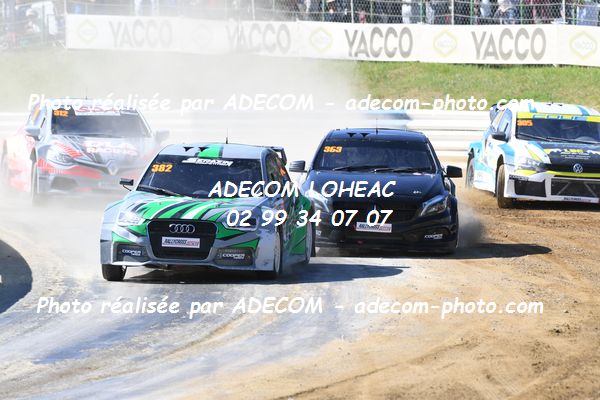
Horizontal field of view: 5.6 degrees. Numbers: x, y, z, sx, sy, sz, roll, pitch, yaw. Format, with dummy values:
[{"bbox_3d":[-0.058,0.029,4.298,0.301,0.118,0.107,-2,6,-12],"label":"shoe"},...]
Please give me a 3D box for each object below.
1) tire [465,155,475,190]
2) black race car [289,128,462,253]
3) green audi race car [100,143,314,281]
[{"bbox_3d":[2.453,-0.332,84.500,0.240,0.640,0.640,0,3,-7],"label":"tire"},{"bbox_3d":[0.855,-0.152,70.416,1.880,1.350,4.300,1,3,1],"label":"black race car"},{"bbox_3d":[-0.929,0.081,66.024,1.870,1.370,4.150,1,3,7],"label":"green audi race car"}]

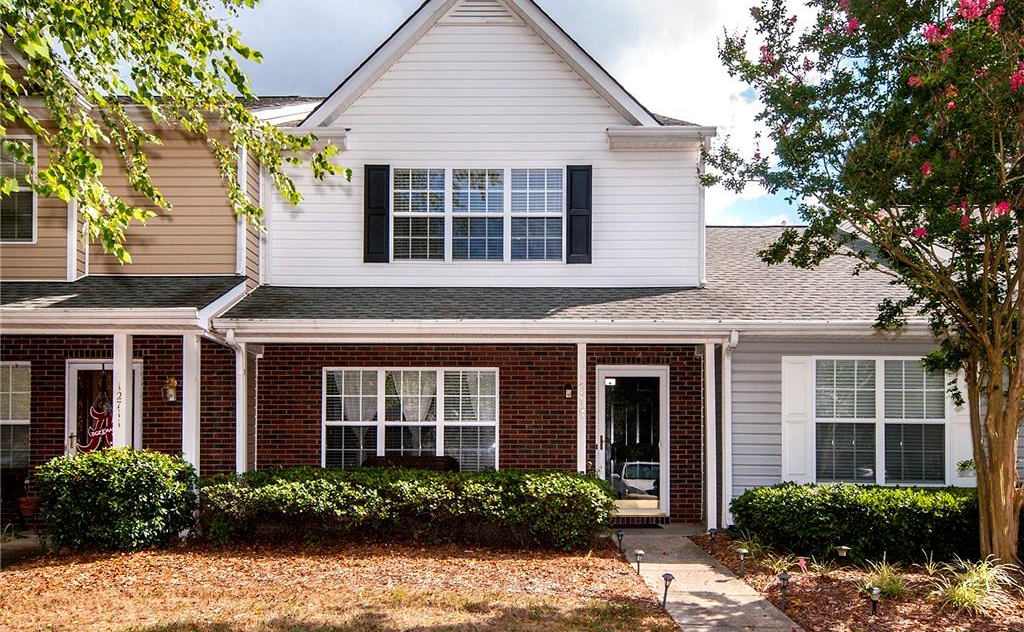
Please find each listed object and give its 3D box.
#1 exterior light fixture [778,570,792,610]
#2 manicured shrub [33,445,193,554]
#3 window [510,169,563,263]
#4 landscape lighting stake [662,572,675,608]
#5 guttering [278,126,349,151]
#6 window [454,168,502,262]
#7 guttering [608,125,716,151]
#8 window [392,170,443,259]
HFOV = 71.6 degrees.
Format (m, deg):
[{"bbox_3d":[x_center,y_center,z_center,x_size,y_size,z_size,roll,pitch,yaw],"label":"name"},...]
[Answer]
[{"bbox_3d":[2.242,2.250,5.820,0.115,0.325,0.115,0,-3,0],"label":"exterior light fixture"},{"bbox_3d":[-4.412,2.031,7.900,1.780,1.070,1.200,0,-3,0],"label":"manicured shrub"},{"bbox_3d":[0.342,-1.415,9.900,0.730,1.290,0.100,0,-3,0],"label":"window"},{"bbox_3d":[1.281,2.262,5.850,0.115,0.300,0.115,5,-2,0],"label":"landscape lighting stake"},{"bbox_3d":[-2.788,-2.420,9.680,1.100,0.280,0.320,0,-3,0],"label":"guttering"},{"bbox_3d":[-0.481,-1.415,9.900,0.720,1.290,0.100,0,-3,0],"label":"window"},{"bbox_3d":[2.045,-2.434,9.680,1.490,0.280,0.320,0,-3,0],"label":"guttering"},{"bbox_3d":[-1.304,-1.415,9.900,0.730,1.290,0.100,0,-3,0],"label":"window"}]

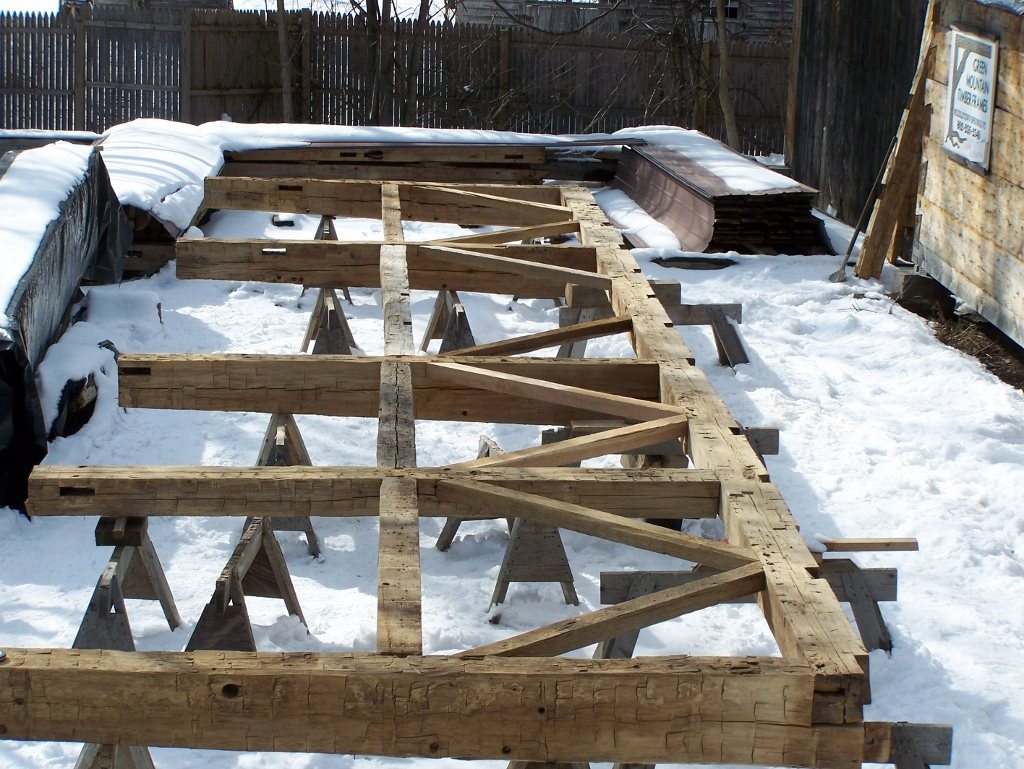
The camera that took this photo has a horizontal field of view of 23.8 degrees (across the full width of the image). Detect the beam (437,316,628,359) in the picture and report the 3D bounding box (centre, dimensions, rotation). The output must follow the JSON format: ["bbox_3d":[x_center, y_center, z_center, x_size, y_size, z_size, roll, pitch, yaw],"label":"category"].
[{"bbox_3d":[0.191,-0.248,13.964,0.112,0.079,1.739,11,16,38],"label":"beam"}]

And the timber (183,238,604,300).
[{"bbox_3d":[-0.837,-0.816,17.178,3.046,0.364,0.176,0,12,-3],"label":"timber"}]

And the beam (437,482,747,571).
[{"bbox_3d":[0.361,0.589,10.103,1.703,0.079,0.114,12,16,42],"label":"beam"}]

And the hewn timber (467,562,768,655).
[{"bbox_3d":[0.407,0.855,8.872,0.101,0.079,1.720,12,17,42],"label":"hewn timber"}]

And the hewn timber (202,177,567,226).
[{"bbox_3d":[-1.012,-1.520,20.390,3.064,0.348,0.181,0,12,-3],"label":"hewn timber"}]

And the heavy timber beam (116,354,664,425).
[{"bbox_3d":[-0.617,0.035,13.204,3.016,0.343,0.181,0,12,-3],"label":"heavy timber beam"}]

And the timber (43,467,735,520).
[{"bbox_3d":[-0.573,0.479,10.740,3.051,0.169,0.215,0,12,-3],"label":"timber"}]

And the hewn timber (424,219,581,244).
[{"bbox_3d":[-0.042,-1.083,17.809,0.104,0.079,1.666,12,16,42],"label":"hewn timber"}]

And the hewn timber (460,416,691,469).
[{"bbox_3d":[0.291,0.306,11.404,1.663,0.079,0.109,-11,17,-44],"label":"hewn timber"}]

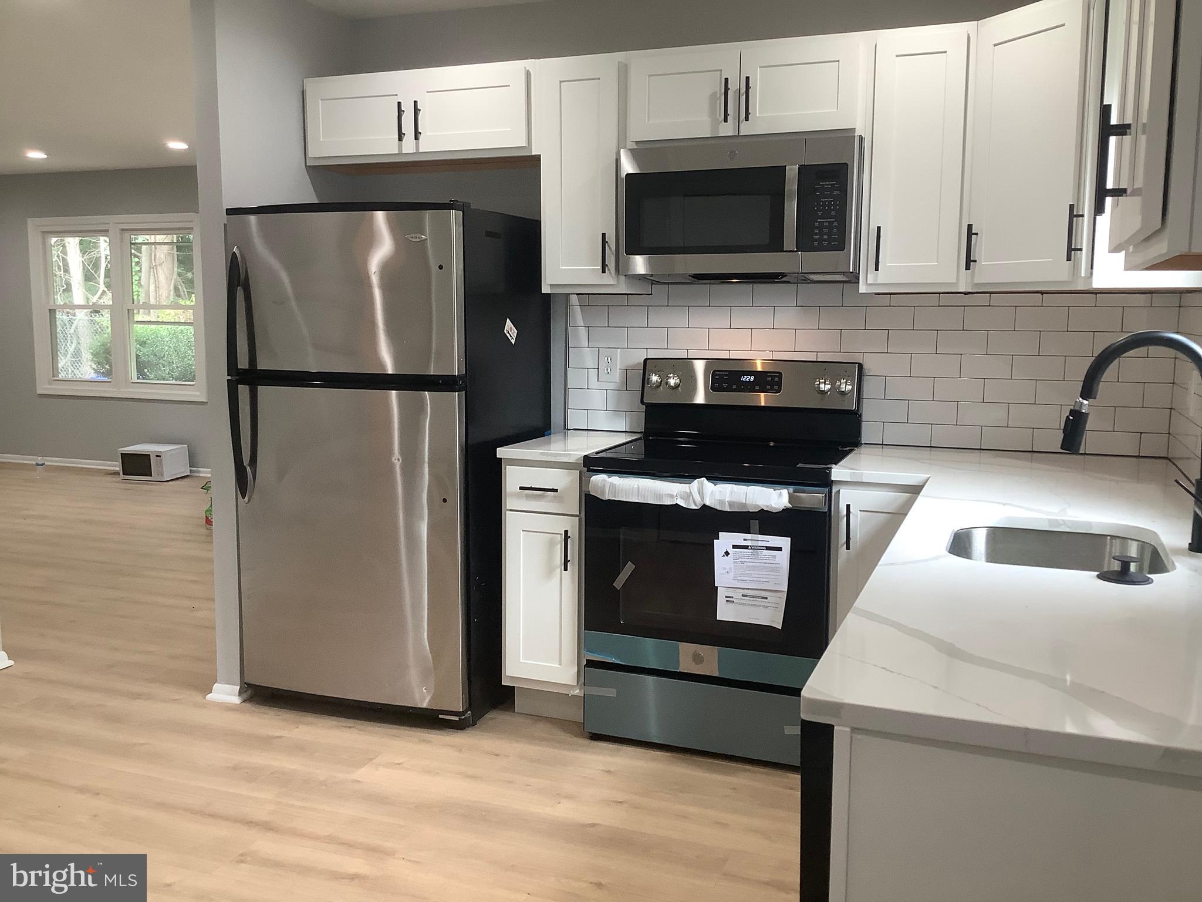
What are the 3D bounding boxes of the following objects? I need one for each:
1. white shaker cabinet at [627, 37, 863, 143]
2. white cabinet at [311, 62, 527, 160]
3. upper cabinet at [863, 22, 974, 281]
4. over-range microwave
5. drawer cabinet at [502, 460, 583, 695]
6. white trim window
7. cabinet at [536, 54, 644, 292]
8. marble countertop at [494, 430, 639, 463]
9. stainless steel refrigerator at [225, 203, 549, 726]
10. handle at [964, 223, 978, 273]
[{"bbox_3d":[0.486,-1.134,3.494,0.764,0.308,0.327,3,8,20],"label":"white shaker cabinet"},{"bbox_3d":[-0.600,-1.188,3.893,0.906,0.309,0.327,3,8,20],"label":"white cabinet"},{"bbox_3d":[0.990,-0.879,3.339,0.312,0.771,0.327,3,8,20],"label":"upper cabinet"},{"bbox_3d":[0.475,-0.770,3.514,0.760,0.415,0.385,3,8,20],"label":"over-range microwave"},{"bbox_3d":[-0.075,0.379,3.740,0.304,0.775,0.620,3,8,20],"label":"drawer cabinet"},{"bbox_3d":[-4.001,-1.185,8.929,1.800,1.490,0.100,3,8,20],"label":"white trim window"},{"bbox_3d":[-0.015,-0.929,3.708,0.304,0.771,0.327,3,8,20],"label":"cabinet"},{"bbox_3d":[-0.079,-0.020,3.685,0.311,0.030,0.630,3,8,20],"label":"marble countertop"},{"bbox_3d":[-0.714,0.014,3.800,0.843,1.690,0.765,3,8,20],"label":"stainless steel refrigerator"},{"bbox_3d":[1.077,-0.589,3.121,0.034,0.131,0.012,-3,8,-24],"label":"handle"}]

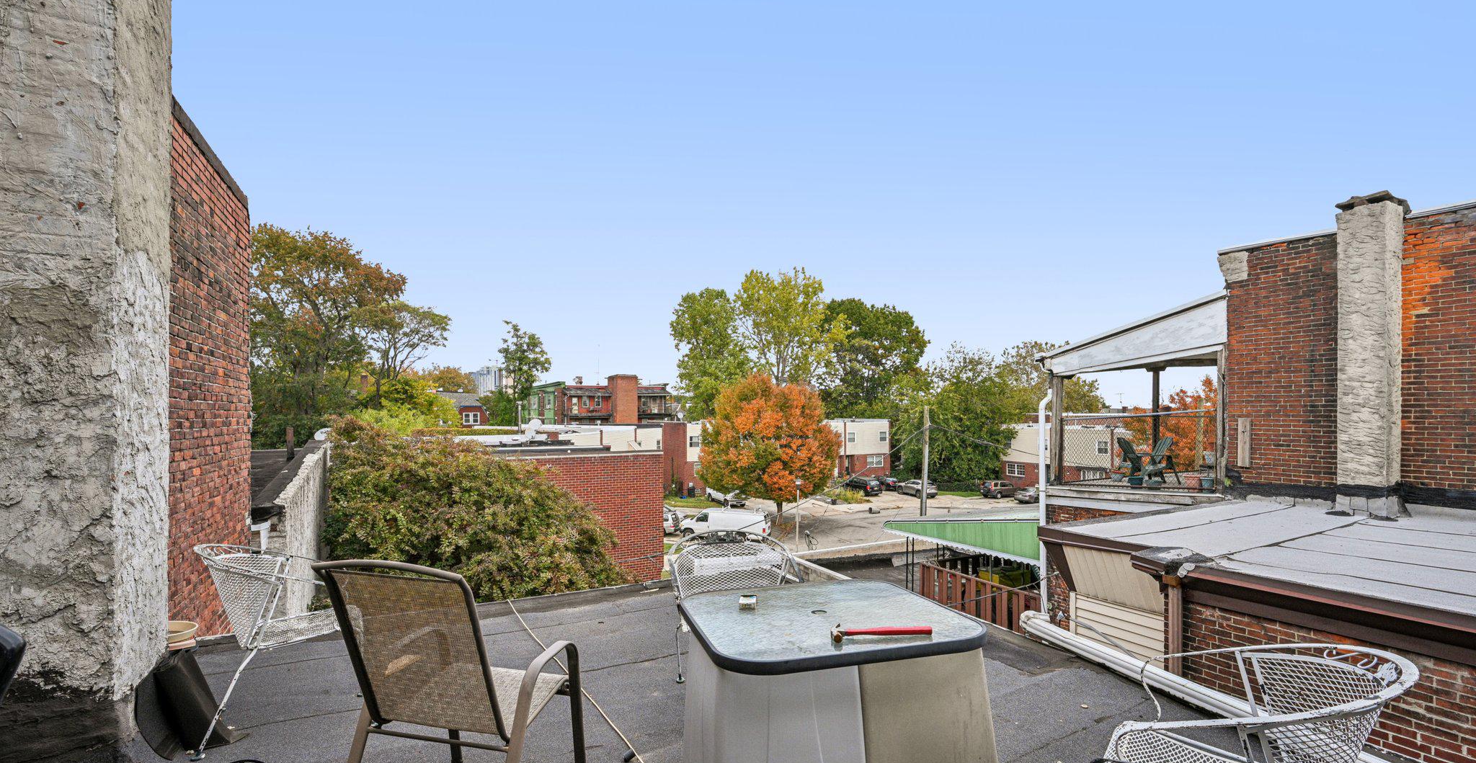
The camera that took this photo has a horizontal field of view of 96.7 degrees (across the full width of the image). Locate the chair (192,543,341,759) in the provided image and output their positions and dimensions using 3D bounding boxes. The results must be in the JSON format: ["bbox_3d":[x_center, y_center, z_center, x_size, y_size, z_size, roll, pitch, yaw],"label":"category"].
[{"bbox_3d":[-1.990,1.105,2.920,0.630,0.800,0.600,1,-3,-24],"label":"chair"}]

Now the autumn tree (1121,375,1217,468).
[{"bbox_3d":[33.300,4.600,50.000,9.300,10.400,9.300,0,-2,0],"label":"autumn tree"}]

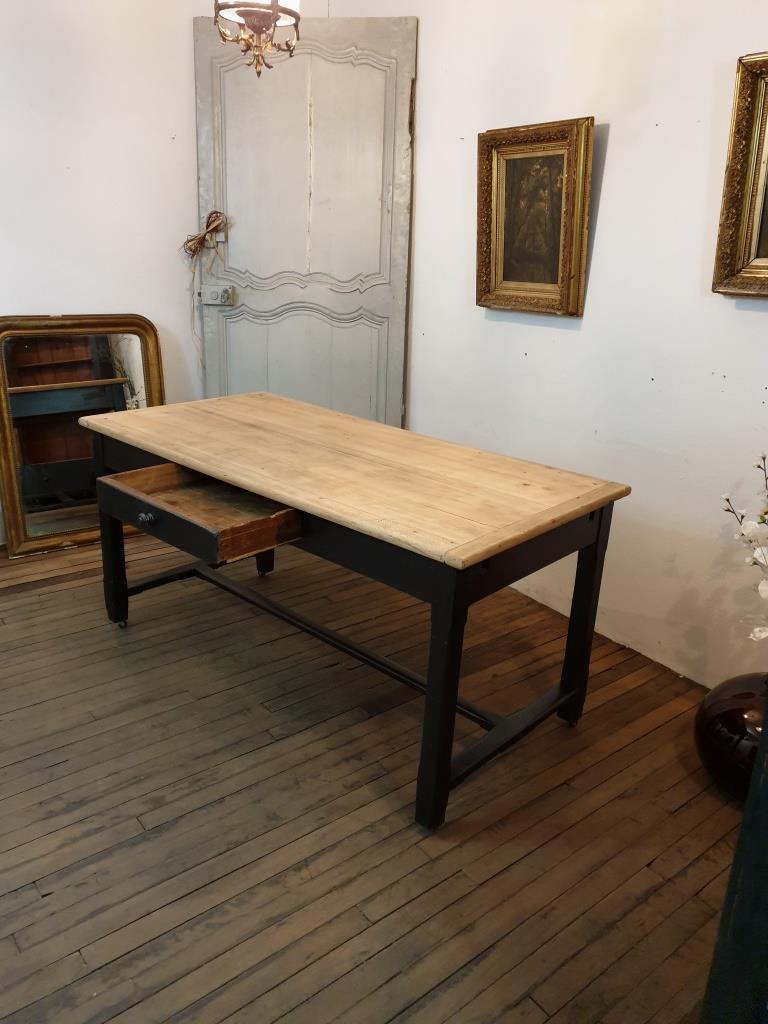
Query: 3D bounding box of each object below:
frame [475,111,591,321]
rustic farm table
[{"bbox_3d":[0.526,-1.053,2.799,0.072,0.629,0.503,-17,27,-31],"label":"frame"},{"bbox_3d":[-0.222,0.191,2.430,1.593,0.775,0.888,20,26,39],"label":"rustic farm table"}]

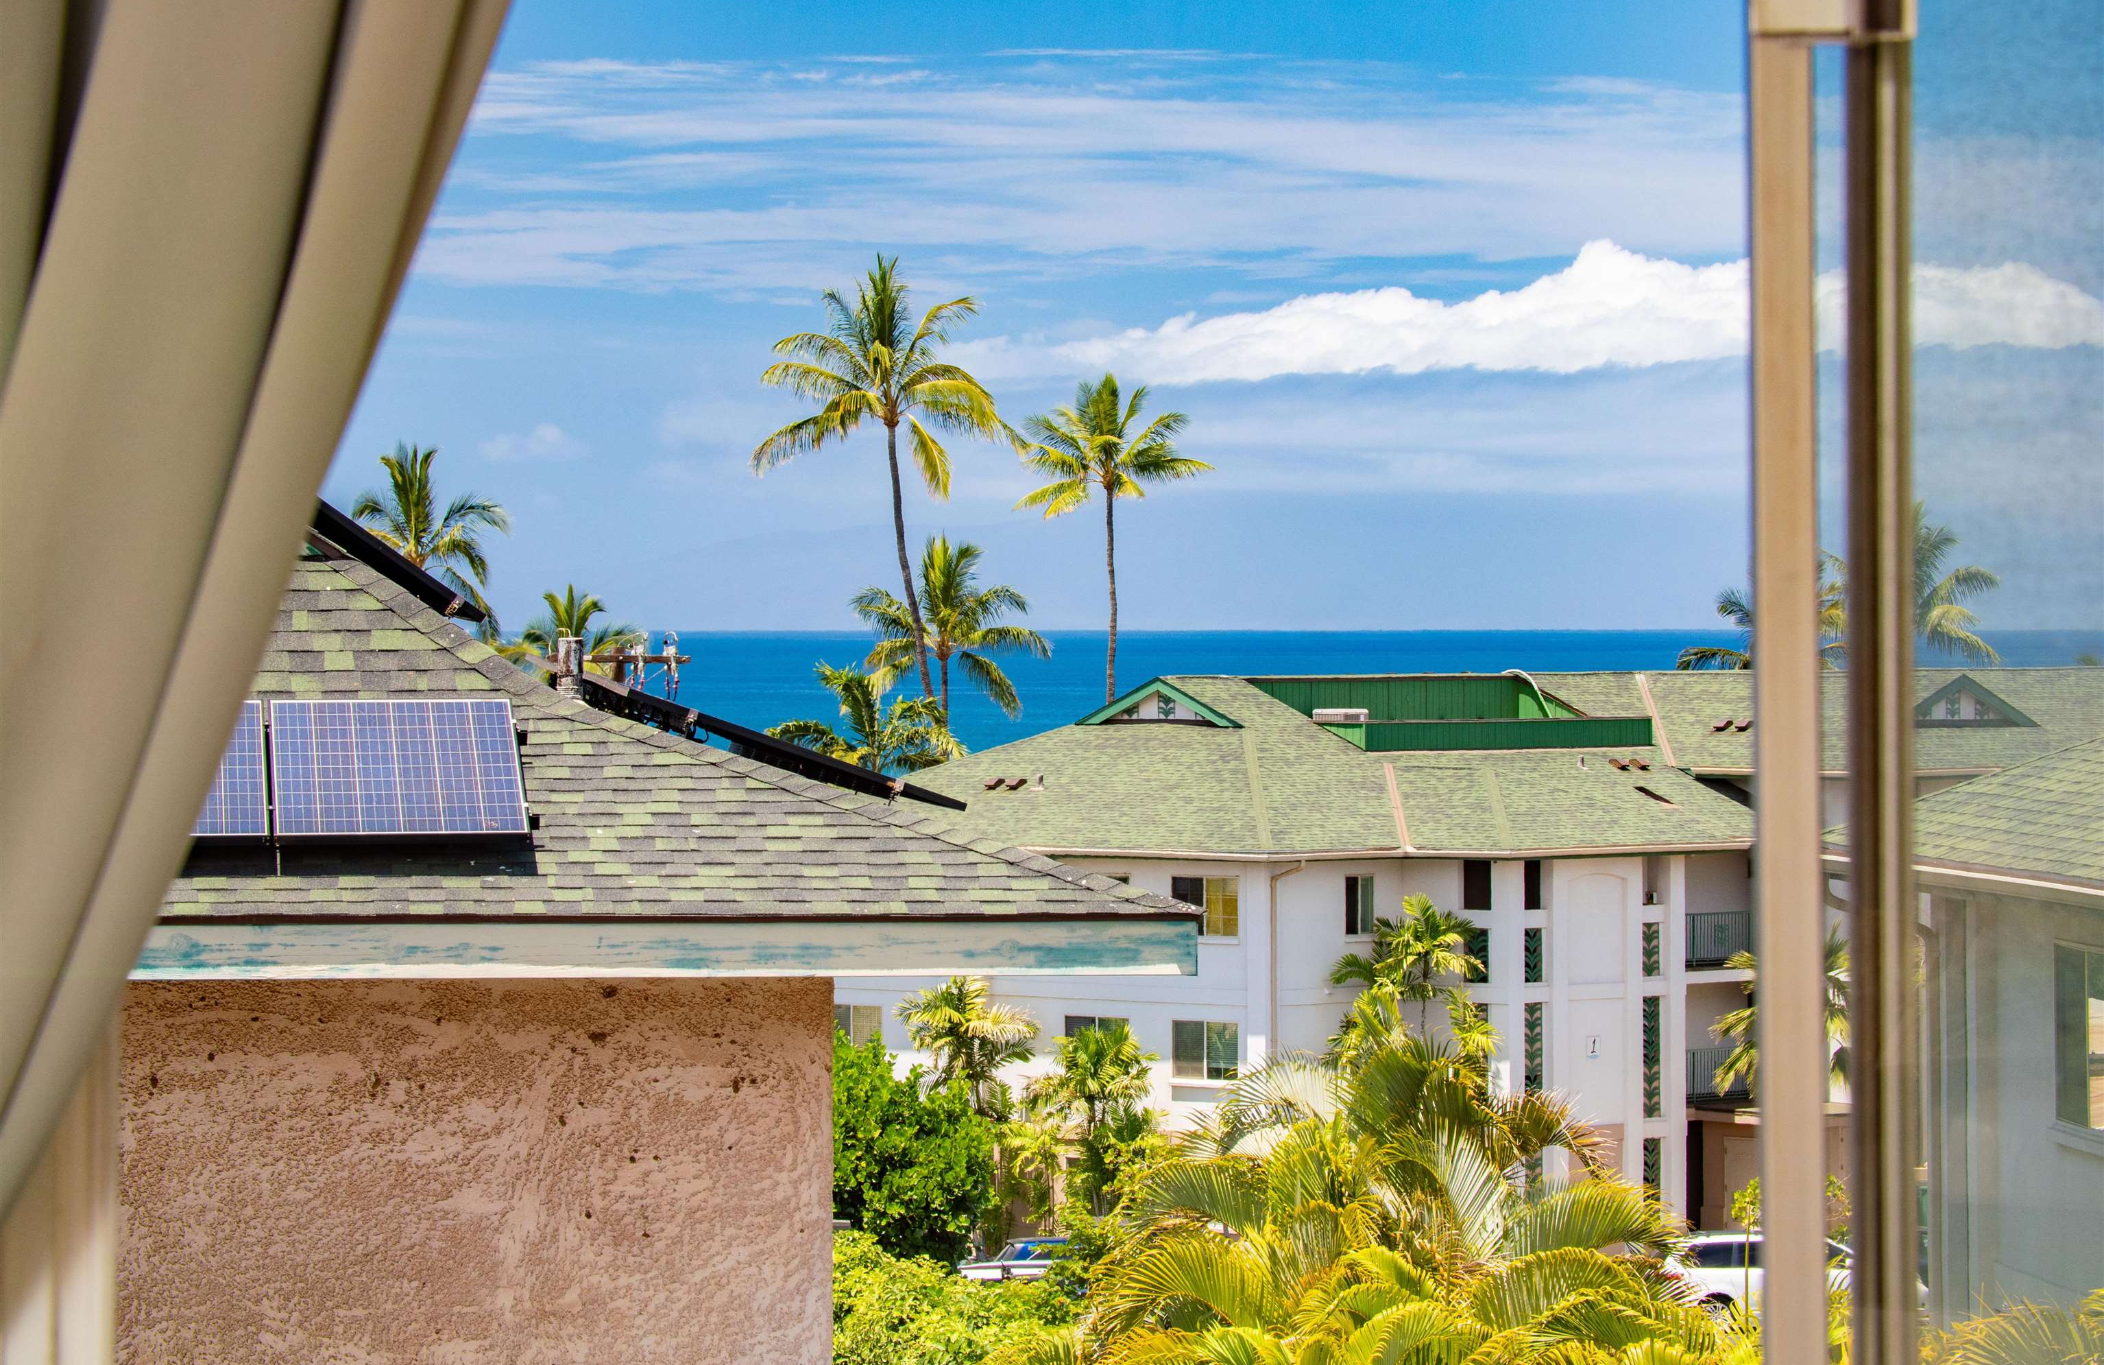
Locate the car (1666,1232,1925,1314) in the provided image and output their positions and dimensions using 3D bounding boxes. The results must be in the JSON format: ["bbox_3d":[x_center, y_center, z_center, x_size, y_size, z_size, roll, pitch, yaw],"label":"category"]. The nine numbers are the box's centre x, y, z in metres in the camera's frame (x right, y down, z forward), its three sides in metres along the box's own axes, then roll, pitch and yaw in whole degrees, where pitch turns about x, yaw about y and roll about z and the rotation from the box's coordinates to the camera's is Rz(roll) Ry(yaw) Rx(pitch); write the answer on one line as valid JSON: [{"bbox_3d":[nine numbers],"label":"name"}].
[{"bbox_3d":[13.508,10.745,147.000,4.800,1.730,1.900,0,0,-2],"label":"car"}]

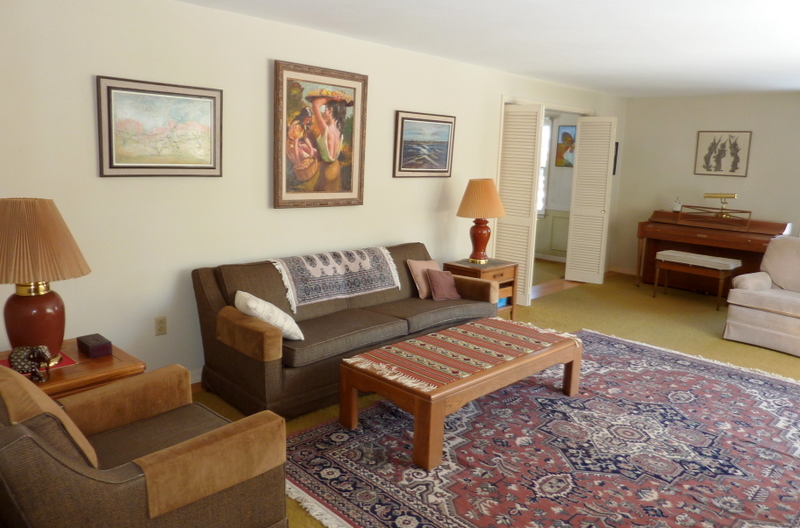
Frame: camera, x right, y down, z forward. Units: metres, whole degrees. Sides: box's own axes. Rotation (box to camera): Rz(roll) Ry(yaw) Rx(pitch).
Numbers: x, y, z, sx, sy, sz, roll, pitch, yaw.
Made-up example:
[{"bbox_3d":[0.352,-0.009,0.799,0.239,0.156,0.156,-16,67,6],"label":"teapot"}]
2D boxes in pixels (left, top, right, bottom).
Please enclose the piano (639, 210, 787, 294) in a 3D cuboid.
[{"bbox_3d":[3.621,-0.095,6.812,0.563,0.924,1.445,-7,13,-40],"label":"piano"}]

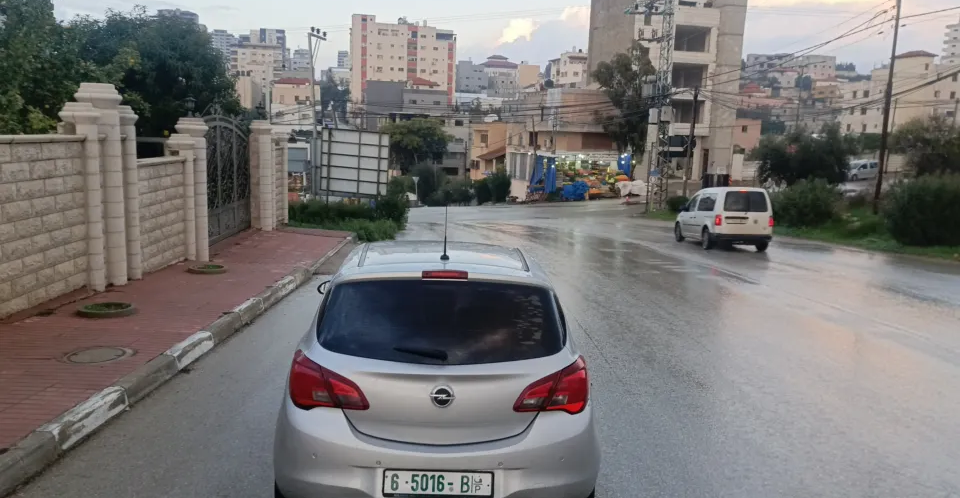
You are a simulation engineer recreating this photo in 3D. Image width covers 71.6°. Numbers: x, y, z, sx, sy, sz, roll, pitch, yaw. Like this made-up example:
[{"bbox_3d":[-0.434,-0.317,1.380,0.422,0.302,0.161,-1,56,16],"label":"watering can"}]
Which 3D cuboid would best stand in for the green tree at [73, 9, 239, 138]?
[{"bbox_3d":[-9.966,-4.131,20.517,5.200,6.353,5.200,2,9,0],"label":"green tree"}]

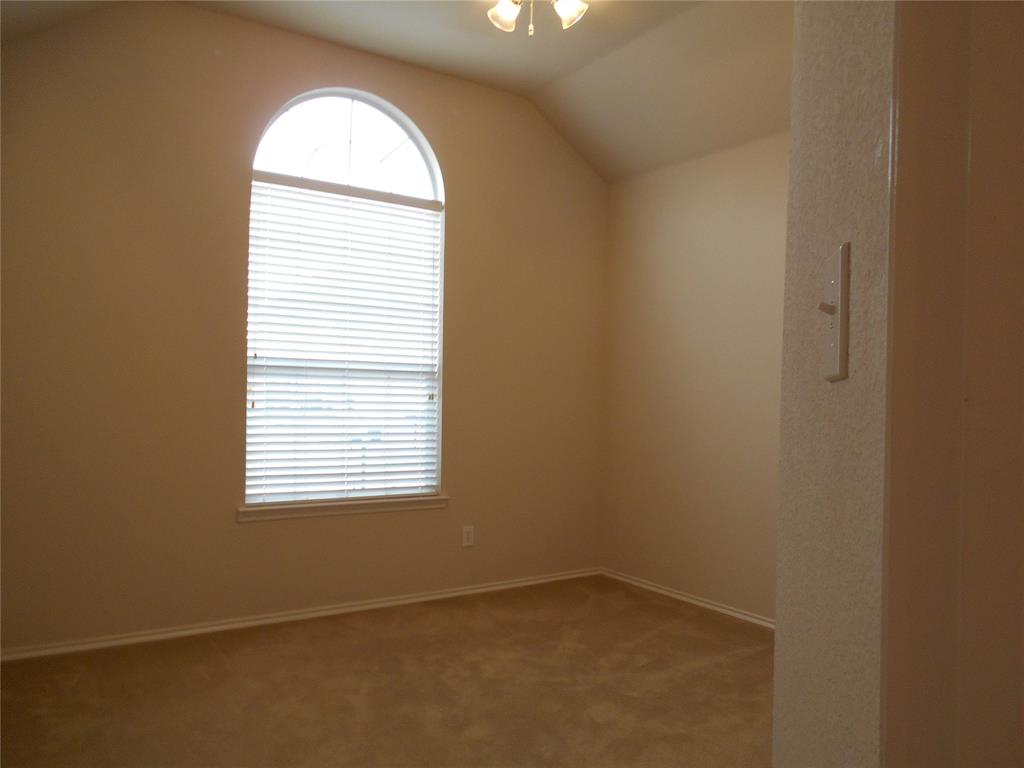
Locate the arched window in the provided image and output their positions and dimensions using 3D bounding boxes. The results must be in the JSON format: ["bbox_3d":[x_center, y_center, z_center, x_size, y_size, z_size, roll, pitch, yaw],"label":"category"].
[{"bbox_3d":[-0.808,-0.407,3.899,1.100,2.125,0.135,2,-1,-34],"label":"arched window"}]

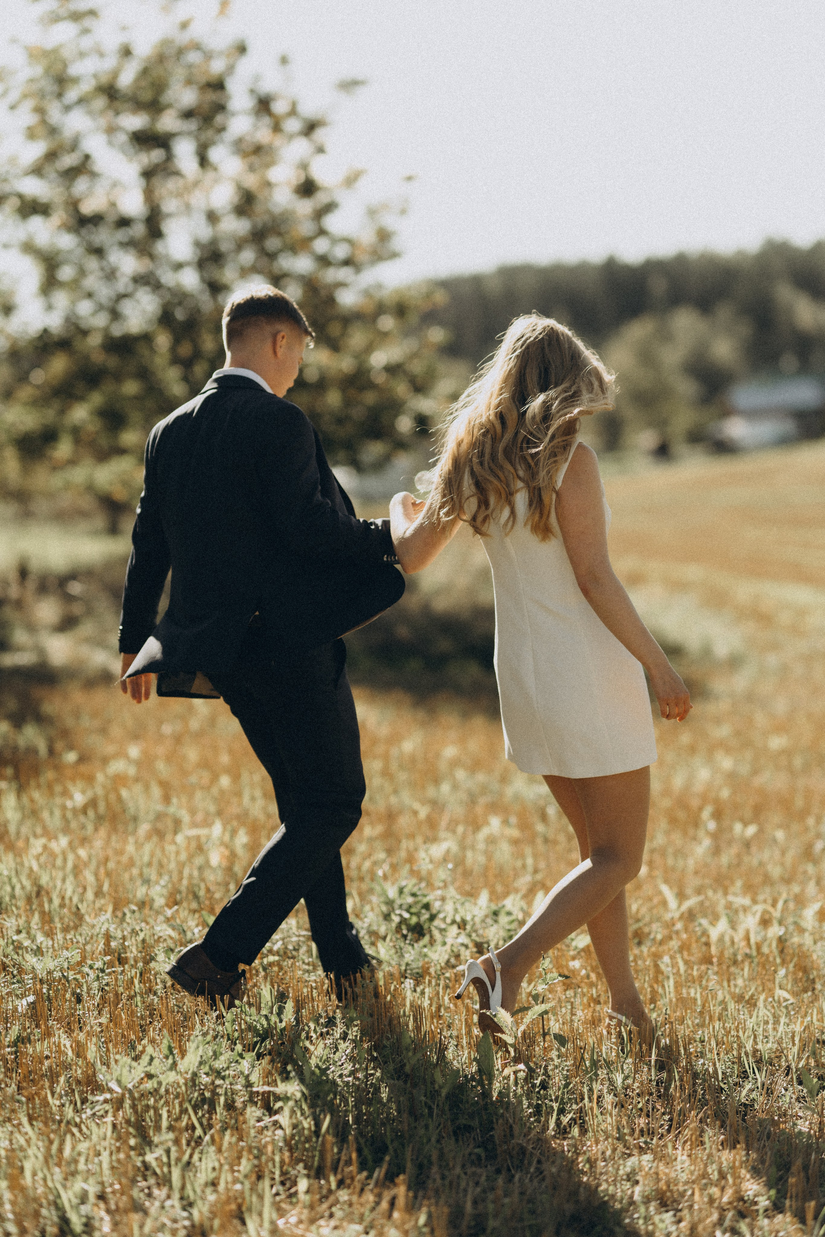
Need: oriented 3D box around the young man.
[{"bbox_3d":[-0.360,0.074,7.080,0.710,1.750,0.590,-3,4,-44],"label":"young man"}]

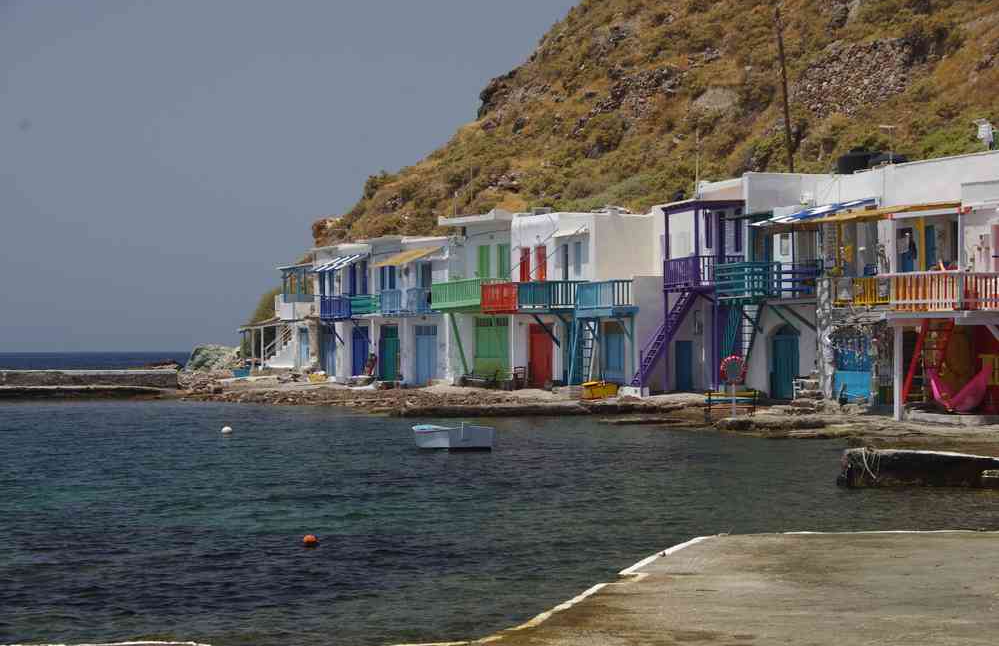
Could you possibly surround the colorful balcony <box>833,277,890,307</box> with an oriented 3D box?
[{"bbox_3d":[9.747,-0.848,65.000,0.120,0.780,2.800,0,-1,-24],"label":"colorful balcony"}]

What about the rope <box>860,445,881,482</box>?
[{"bbox_3d":[6.040,2.304,39.300,0.320,0.580,0.150,0,-1,6],"label":"rope"}]

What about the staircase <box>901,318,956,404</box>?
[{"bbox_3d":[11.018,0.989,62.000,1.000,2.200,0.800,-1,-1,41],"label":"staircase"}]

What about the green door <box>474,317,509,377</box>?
[{"bbox_3d":[-0.335,0.965,95.060,0.150,2.401,2.254,0,-1,-33],"label":"green door"}]

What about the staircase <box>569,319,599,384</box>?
[{"bbox_3d":[3.018,1.042,86.730,0.882,2.401,0.931,0,-1,-24],"label":"staircase"}]

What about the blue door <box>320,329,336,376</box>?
[{"bbox_3d":[-7.844,1.330,110.740,0.150,2.205,1.568,0,-1,-26],"label":"blue door"}]

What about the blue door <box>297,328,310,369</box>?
[{"bbox_3d":[-9.309,1.211,114.660,0.150,1.911,1.176,0,-1,-27],"label":"blue door"}]

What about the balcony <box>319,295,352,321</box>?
[{"bbox_3d":[-7.157,-0.667,106.000,0.950,1.080,2.500,0,-1,-22],"label":"balcony"}]

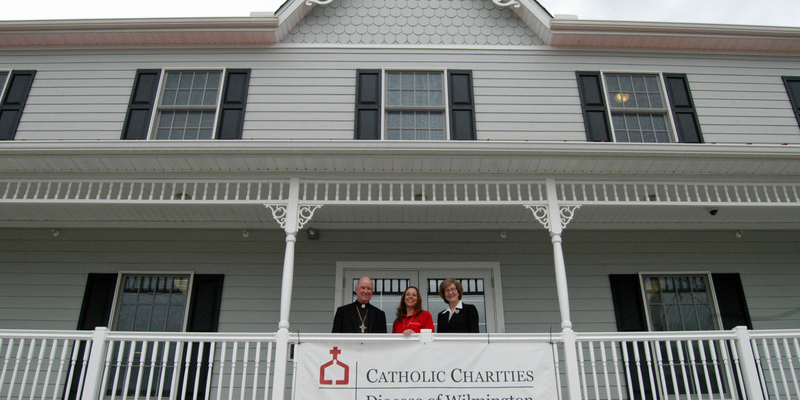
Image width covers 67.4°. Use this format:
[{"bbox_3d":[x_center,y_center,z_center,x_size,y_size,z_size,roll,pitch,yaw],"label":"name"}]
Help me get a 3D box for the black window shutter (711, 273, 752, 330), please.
[{"bbox_3d":[4.087,1.621,7.214,0.354,1.529,0.050,0,-24,-1],"label":"black window shutter"}]

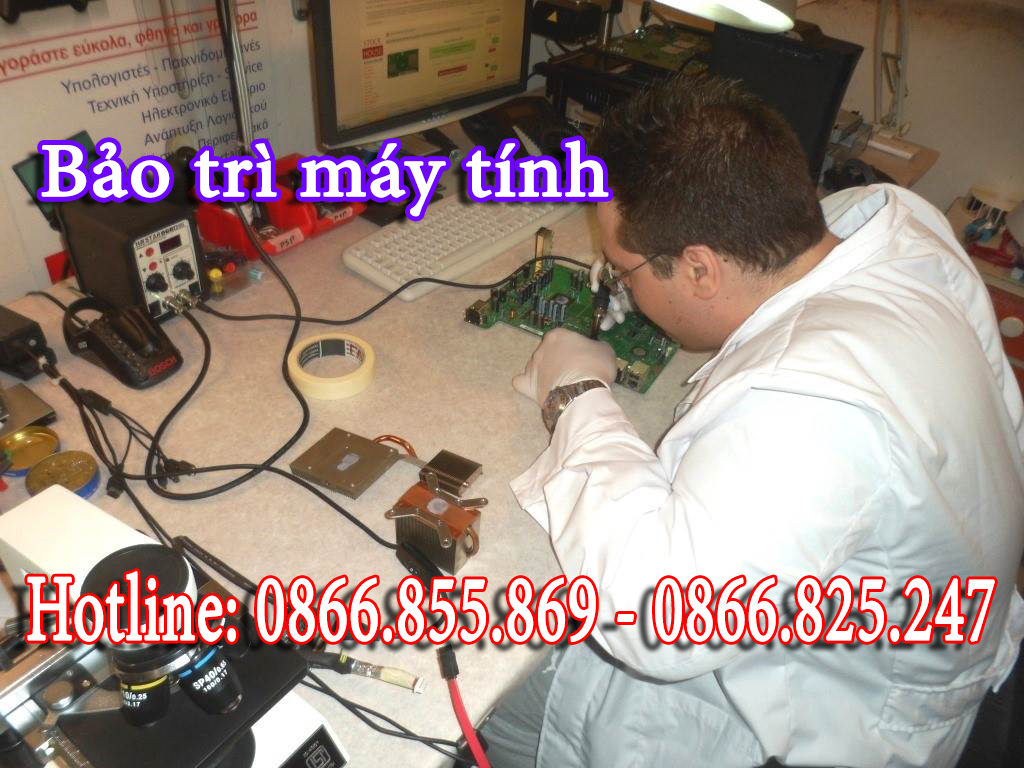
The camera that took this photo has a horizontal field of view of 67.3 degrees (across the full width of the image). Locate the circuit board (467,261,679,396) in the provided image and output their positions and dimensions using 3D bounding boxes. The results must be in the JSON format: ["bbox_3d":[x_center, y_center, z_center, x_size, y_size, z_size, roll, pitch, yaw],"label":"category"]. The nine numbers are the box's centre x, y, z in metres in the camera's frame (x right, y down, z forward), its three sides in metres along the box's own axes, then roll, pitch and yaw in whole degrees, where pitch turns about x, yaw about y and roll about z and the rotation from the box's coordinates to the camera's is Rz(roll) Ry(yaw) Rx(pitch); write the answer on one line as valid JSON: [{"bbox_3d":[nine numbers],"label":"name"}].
[{"bbox_3d":[0.096,-0.097,1.033,0.261,0.030,0.223,22,40,19],"label":"circuit board"}]

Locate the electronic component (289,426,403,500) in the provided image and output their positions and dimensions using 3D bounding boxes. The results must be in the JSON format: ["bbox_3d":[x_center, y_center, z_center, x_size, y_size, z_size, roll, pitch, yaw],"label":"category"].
[{"bbox_3d":[-0.169,0.079,0.782,0.078,0.013,0.072,21,40,18],"label":"electronic component"}]

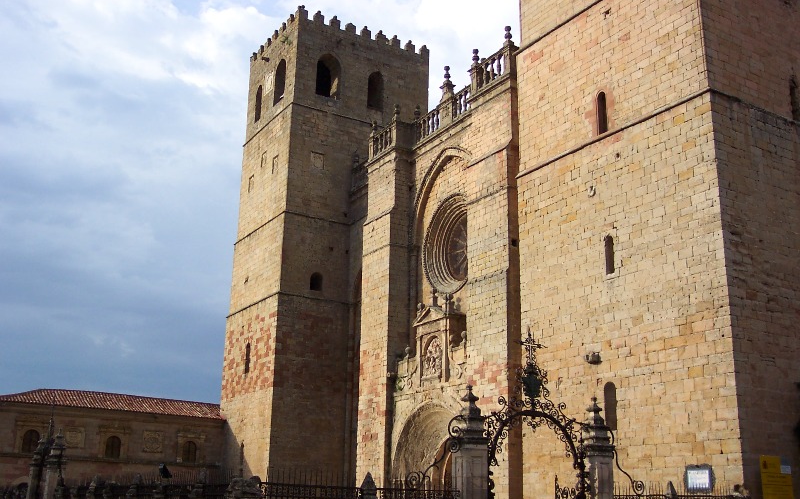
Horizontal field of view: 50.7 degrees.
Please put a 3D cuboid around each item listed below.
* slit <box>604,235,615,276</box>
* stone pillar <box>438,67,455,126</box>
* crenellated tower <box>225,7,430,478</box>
[{"bbox_3d":[8.603,0.209,34.164,0.340,1.680,0.516,10,-18,-29],"label":"slit"},{"bbox_3d":[3.218,-10.369,57.581,0.800,4.296,1.392,10,-18,-29],"label":"stone pillar"},{"bbox_3d":[-6.442,1.064,72.678,12.720,39.740,11.832,10,-18,-29],"label":"crenellated tower"}]

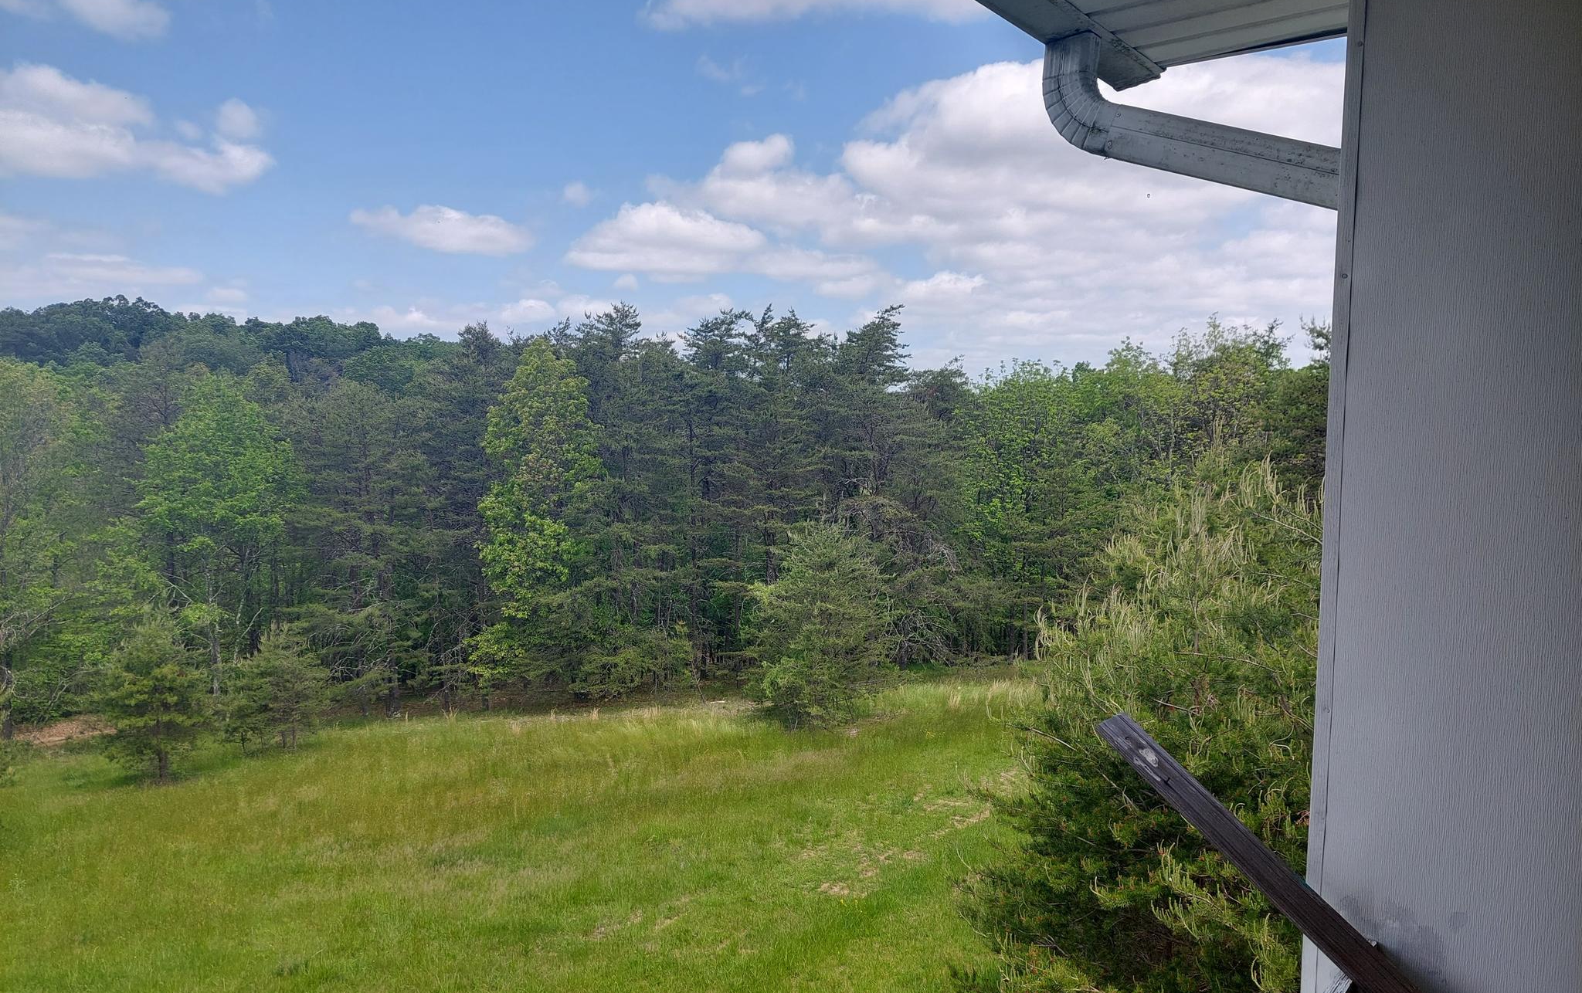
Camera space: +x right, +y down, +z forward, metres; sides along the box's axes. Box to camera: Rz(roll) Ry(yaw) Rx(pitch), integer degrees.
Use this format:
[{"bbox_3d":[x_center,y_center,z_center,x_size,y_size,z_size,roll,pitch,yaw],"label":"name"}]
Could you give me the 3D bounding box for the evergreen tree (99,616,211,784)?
[{"bbox_3d":[-12.750,4.040,22.000,2.150,3.400,2.150,0,5,0],"label":"evergreen tree"}]

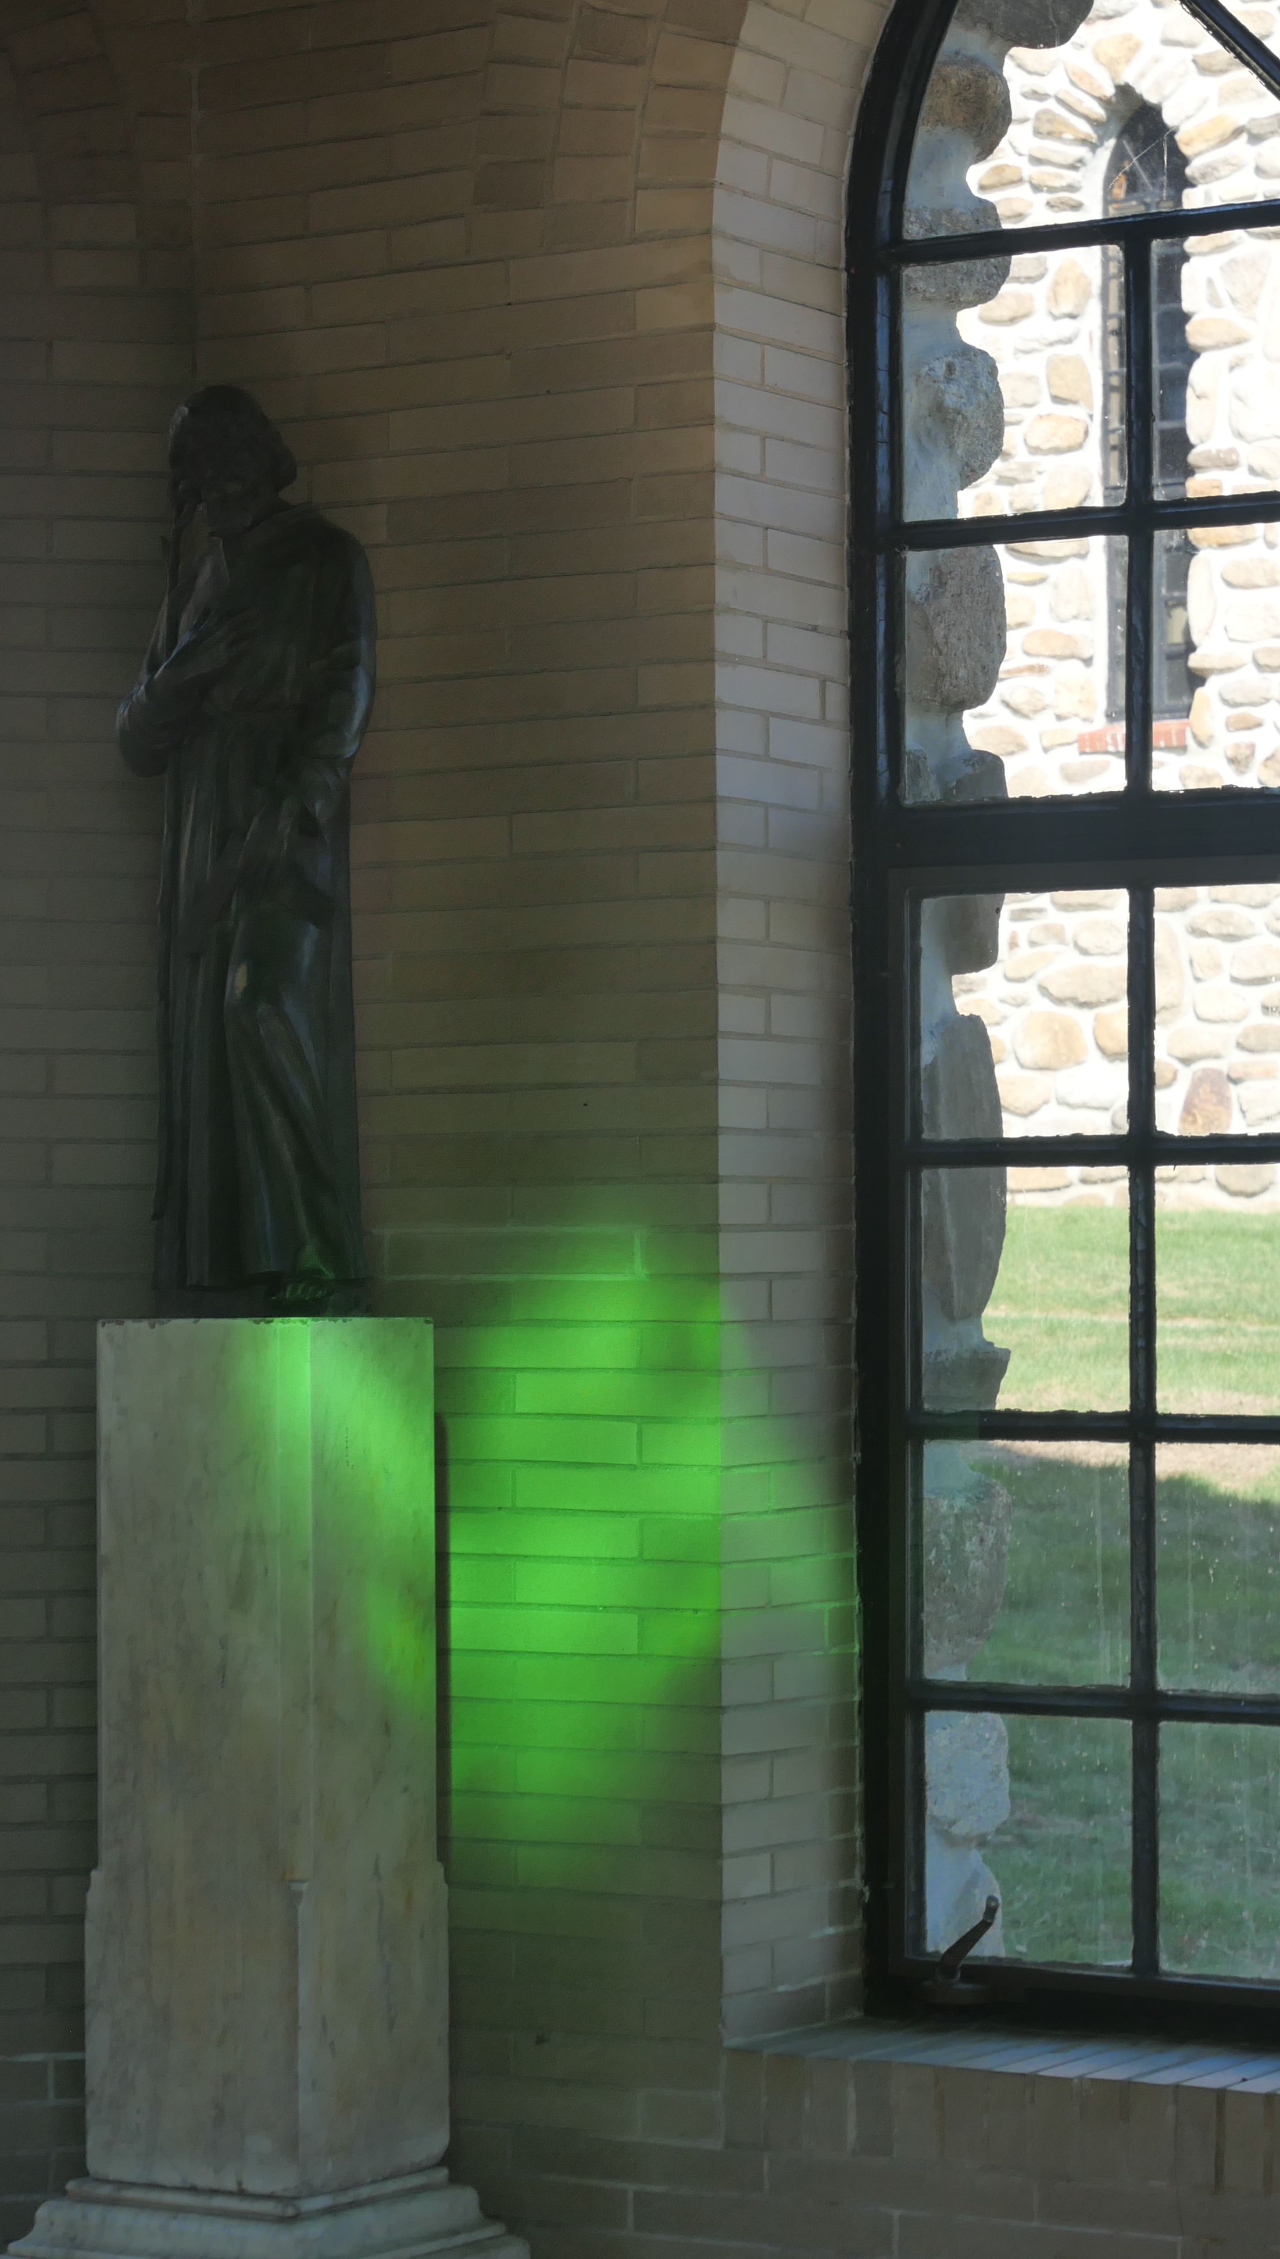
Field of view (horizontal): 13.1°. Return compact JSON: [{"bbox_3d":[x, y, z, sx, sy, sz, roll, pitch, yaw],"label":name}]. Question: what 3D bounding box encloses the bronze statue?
[{"bbox_3d":[-0.398,-0.285,5.630,0.265,0.935,0.205,-1,-1,29],"label":"bronze statue"}]

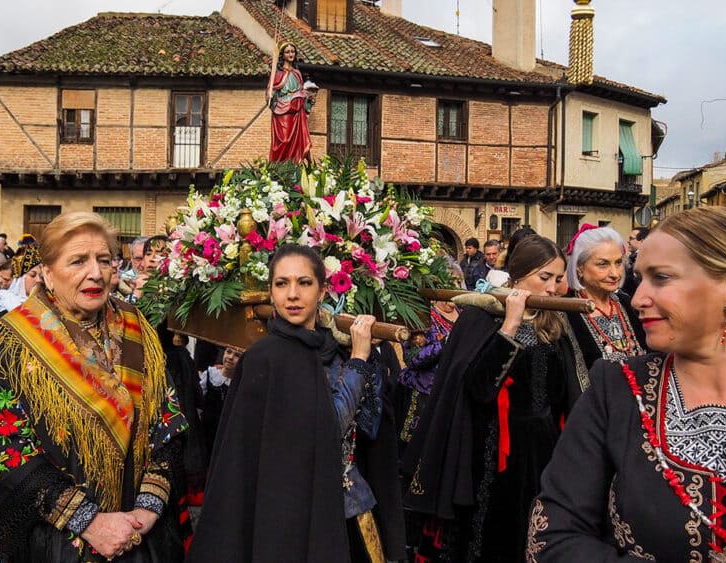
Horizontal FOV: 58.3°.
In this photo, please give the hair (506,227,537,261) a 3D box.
[{"bbox_3d":[0.800,-0.155,3.200,0.190,0.240,0.220,-1,2,-41],"label":"hair"}]

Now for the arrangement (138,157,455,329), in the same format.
[{"bbox_3d":[-0.360,-0.185,3.020,1.000,0.760,1.100,0,1,-32],"label":"arrangement"}]

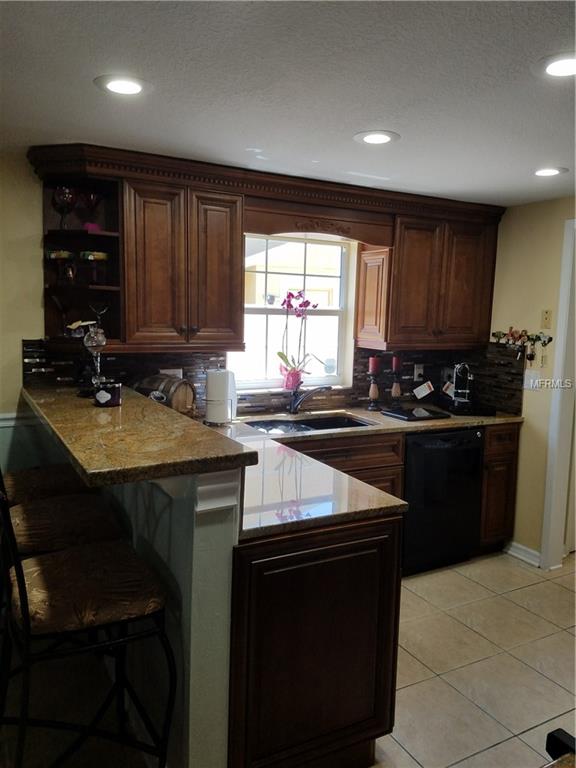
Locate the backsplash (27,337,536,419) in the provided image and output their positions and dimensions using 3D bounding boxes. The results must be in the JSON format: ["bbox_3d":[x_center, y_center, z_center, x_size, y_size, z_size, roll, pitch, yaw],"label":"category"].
[{"bbox_3d":[0.088,-0.002,3.200,2.793,0.439,0.619,-2,8,-28],"label":"backsplash"}]

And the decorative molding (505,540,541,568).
[{"bbox_3d":[1.475,1.075,3.627,0.016,0.095,0.270,-2,8,-28],"label":"decorative molding"}]

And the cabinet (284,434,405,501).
[{"bbox_3d":[0.118,0.667,3.293,0.874,0.840,0.600,-2,8,-28],"label":"cabinet"}]

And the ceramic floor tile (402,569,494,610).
[{"bbox_3d":[0.897,1.156,3.277,0.406,0.010,0.406,-2,8,-28],"label":"ceramic floor tile"}]

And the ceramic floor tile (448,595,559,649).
[{"bbox_3d":[1.085,1.202,2.921,0.406,0.010,0.406,-2,8,-28],"label":"ceramic floor tile"}]

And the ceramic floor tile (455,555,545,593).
[{"bbox_3d":[1.256,1.141,3.465,0.406,0.010,0.406,-2,8,-28],"label":"ceramic floor tile"}]

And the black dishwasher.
[{"bbox_3d":[0.778,0.664,3.636,0.603,0.860,0.600,-2,8,-28],"label":"black dishwasher"}]

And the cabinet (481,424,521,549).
[{"bbox_3d":[1.181,0.610,3.848,0.300,0.810,0.600,-2,8,-28],"label":"cabinet"}]

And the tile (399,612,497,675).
[{"bbox_3d":[0.726,1.216,2.733,0.406,0.010,0.406,-2,8,-28],"label":"tile"}]

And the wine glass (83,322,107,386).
[{"bbox_3d":[-0.924,-0.120,2.767,0.106,0.320,0.106,-2,8,-28],"label":"wine glass"}]

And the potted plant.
[{"bbox_3d":[0.065,-0.273,3.538,0.230,0.600,0.180,-2,8,-28],"label":"potted plant"}]

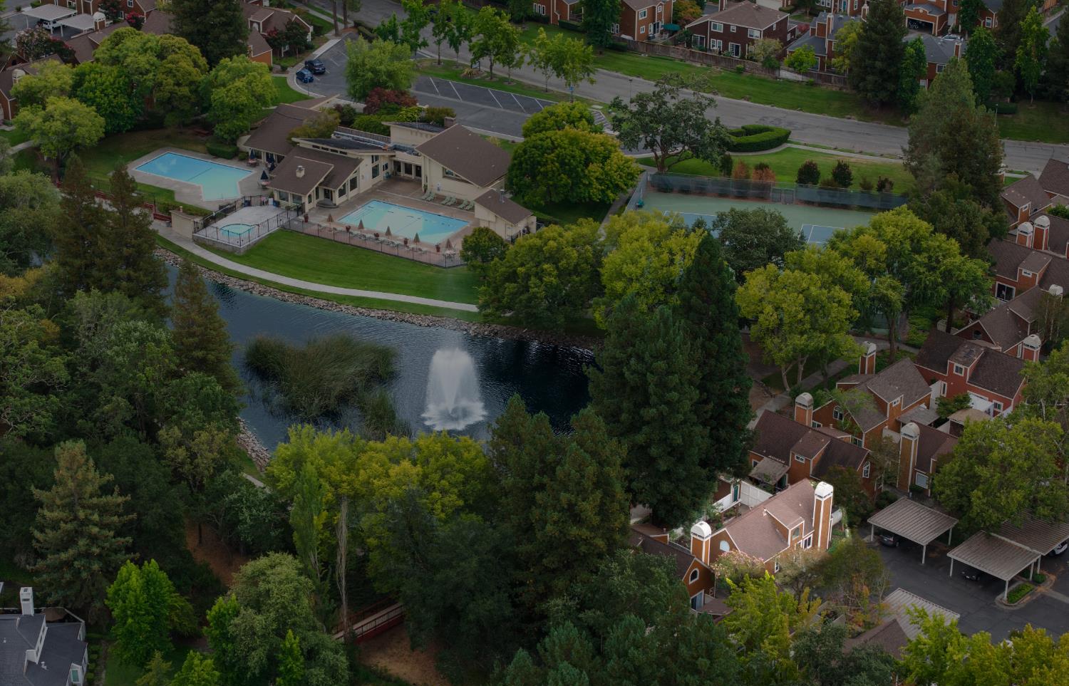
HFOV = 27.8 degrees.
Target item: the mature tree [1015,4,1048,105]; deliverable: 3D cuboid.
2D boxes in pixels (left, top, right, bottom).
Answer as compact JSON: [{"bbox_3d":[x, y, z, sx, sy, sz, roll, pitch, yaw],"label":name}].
[{"bbox_3d":[75.272,-43.417,326.086,4.900,15.200,4.900,0,26,0],"label":"mature tree"}]

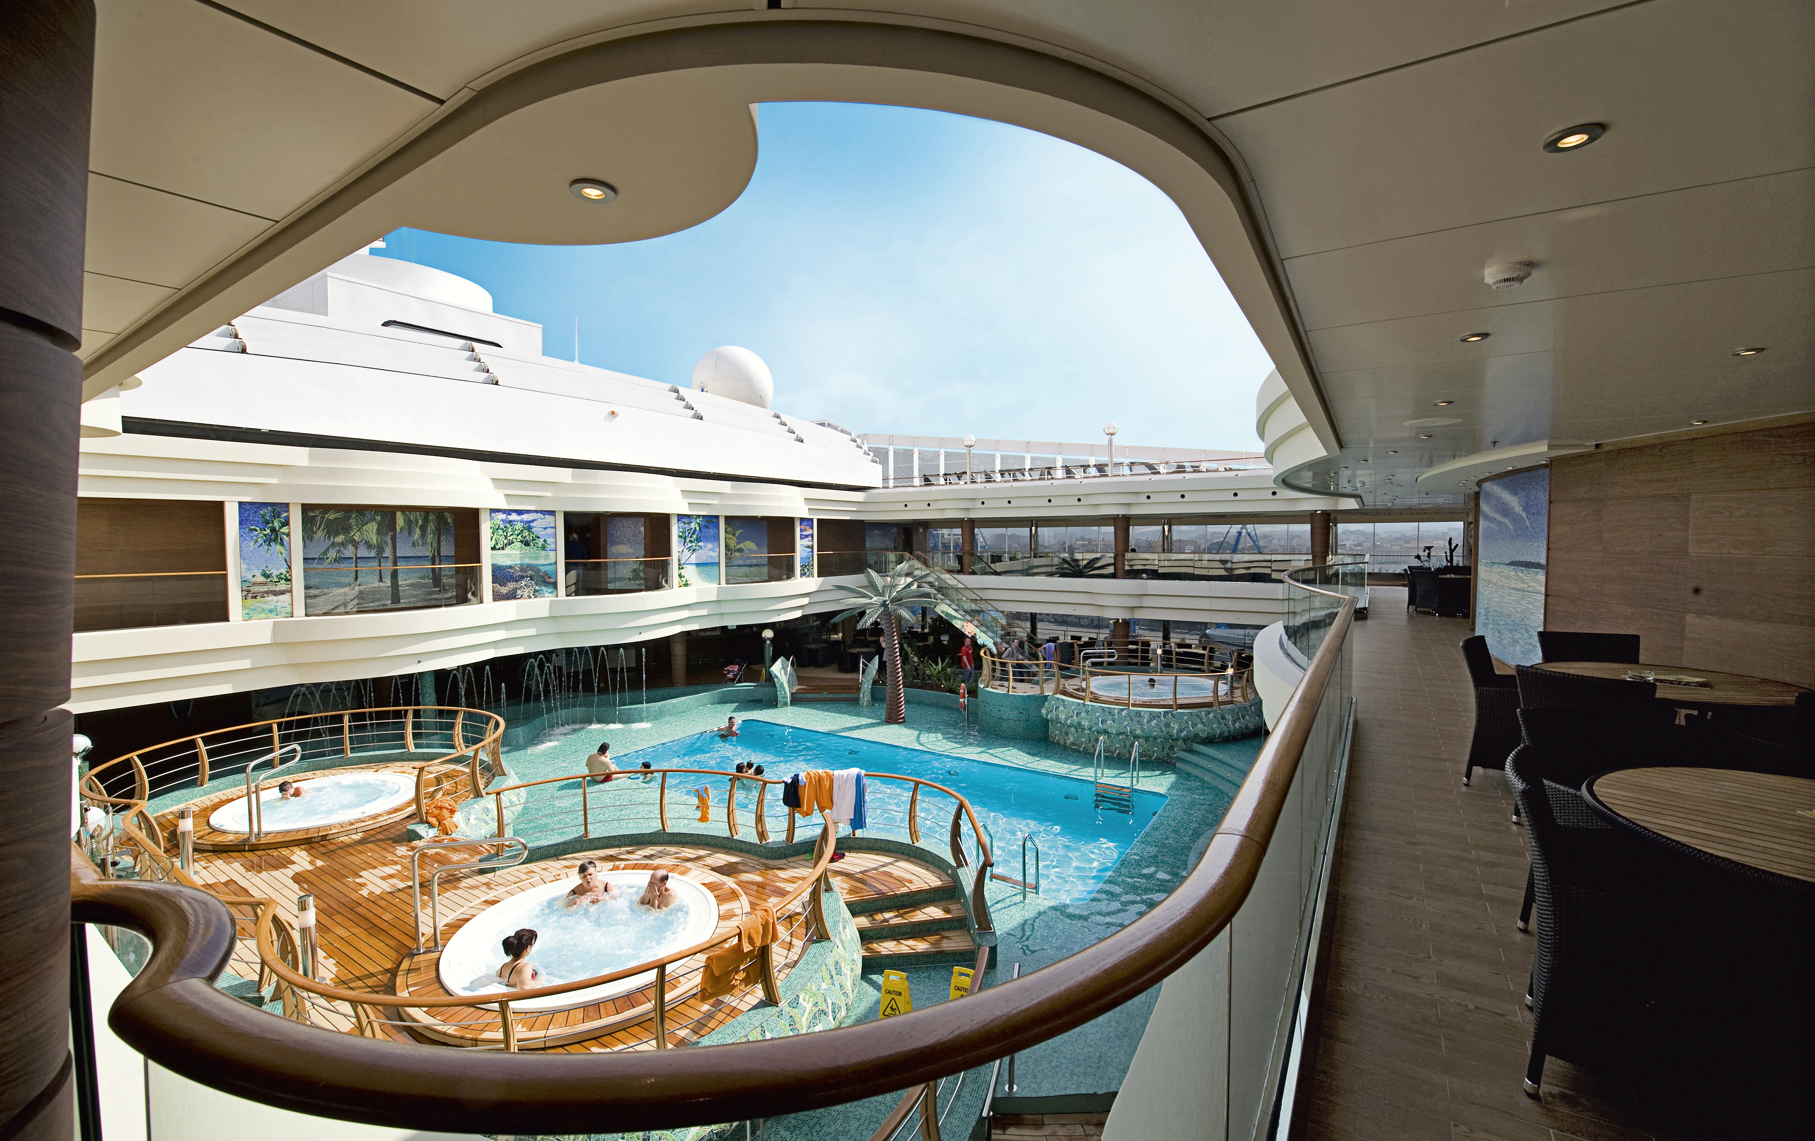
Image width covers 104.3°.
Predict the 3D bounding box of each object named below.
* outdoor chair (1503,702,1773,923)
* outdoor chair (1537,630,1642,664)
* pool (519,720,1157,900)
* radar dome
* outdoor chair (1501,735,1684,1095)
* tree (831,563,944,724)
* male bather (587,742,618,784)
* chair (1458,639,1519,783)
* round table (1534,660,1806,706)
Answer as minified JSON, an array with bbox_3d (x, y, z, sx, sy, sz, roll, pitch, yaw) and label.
[{"bbox_3d":[2.658,0.989,2.484,0.560,0.870,0.610,0,3,0],"label":"outdoor chair"},{"bbox_3d":[4.522,0.884,4.551,0.560,0.870,0.610,1,3,22],"label":"outdoor chair"},{"bbox_3d":[-1.088,5.298,15.521,11.900,1.400,5.150,2,3,34],"label":"pool"},{"bbox_3d":[-7.431,-7.838,30.000,3.350,3.400,3.350,-1,3,-14],"label":"radar dome"},{"bbox_3d":[2.103,1.017,1.932,0.610,0.870,0.560,2,4,40],"label":"outdoor chair"},{"bbox_3d":[-0.416,2.064,20.189,3.200,4.600,3.200,0,3,-1],"label":"tree"},{"bbox_3d":[-6.582,4.169,15.499,0.750,0.880,0.540,-2,3,-33],"label":"male bather"},{"bbox_3d":[3.821,0.896,4.329,0.560,0.870,0.610,-3,4,-40],"label":"chair"},{"bbox_3d":[4.153,0.982,3.892,1.200,0.740,1.200,2,3,34],"label":"round table"}]

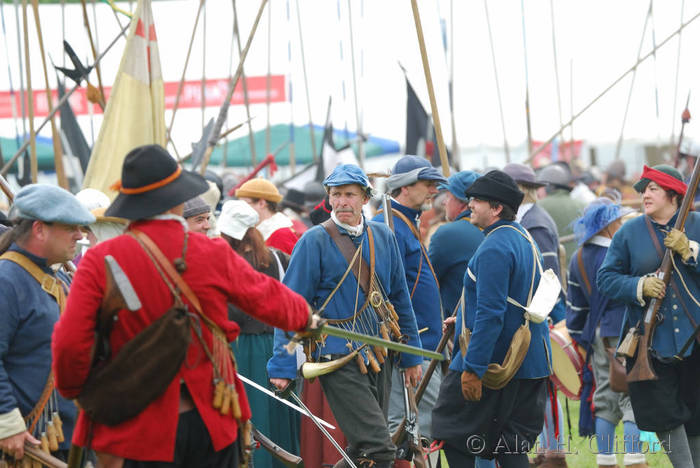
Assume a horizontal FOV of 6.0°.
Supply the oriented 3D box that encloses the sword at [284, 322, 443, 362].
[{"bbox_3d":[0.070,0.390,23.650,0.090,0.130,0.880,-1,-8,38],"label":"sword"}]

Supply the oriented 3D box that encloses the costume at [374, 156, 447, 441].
[{"bbox_3d":[0.294,0.532,32.600,0.400,1.830,0.530,-1,0,22],"label":"costume"}]

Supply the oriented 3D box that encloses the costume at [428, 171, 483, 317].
[{"bbox_3d":[0.616,0.539,34.600,0.400,1.740,0.520,-1,0,37],"label":"costume"}]

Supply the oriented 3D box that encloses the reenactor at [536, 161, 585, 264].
[{"bbox_3d":[1.701,0.278,54.000,0.550,1.720,0.420,-1,0,12],"label":"reenactor"}]

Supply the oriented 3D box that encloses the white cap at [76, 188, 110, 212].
[{"bbox_3d":[-1.611,-0.203,42.000,0.230,0.180,0.250,-1,0,30],"label":"white cap"}]

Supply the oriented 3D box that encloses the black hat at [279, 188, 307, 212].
[{"bbox_3d":[-0.479,-0.289,58.000,0.280,0.180,0.300,-1,0,0],"label":"black hat"}]

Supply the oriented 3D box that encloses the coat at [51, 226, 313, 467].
[{"bbox_3d":[-0.586,0.365,23.200,0.860,0.830,0.500,-1,0,3],"label":"coat"}]

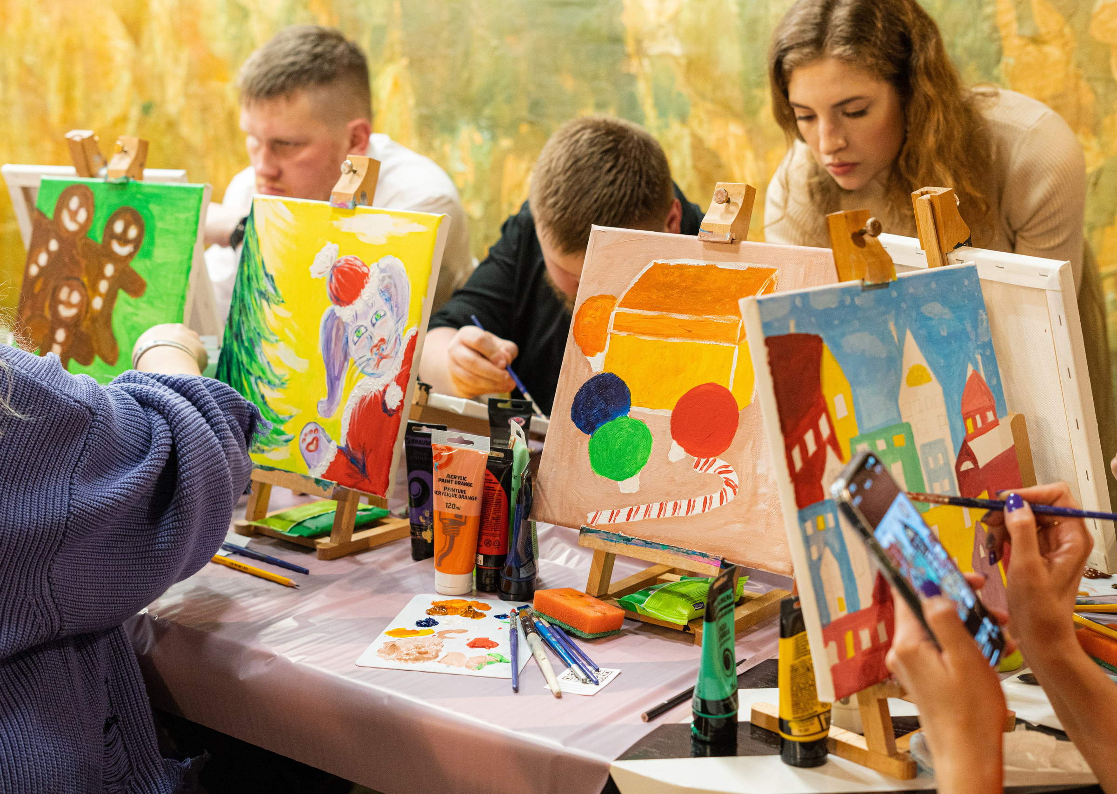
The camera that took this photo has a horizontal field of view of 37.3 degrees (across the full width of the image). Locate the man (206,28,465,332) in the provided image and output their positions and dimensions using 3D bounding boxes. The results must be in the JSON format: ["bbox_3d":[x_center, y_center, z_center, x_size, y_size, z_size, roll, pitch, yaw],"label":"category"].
[{"bbox_3d":[-0.305,0.102,2.469,0.520,1.280,0.680,9,15,32],"label":"man"}]

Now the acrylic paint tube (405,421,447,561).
[{"bbox_3d":[-0.142,0.102,1.792,0.054,0.148,0.035,8,15,29],"label":"acrylic paint tube"}]

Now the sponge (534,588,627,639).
[{"bbox_3d":[0.021,0.210,1.607,0.045,0.025,0.089,-8,16,-34],"label":"sponge"}]

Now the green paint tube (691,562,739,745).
[{"bbox_3d":[0.132,0.211,1.347,0.038,0.137,0.057,7,14,27],"label":"green paint tube"}]

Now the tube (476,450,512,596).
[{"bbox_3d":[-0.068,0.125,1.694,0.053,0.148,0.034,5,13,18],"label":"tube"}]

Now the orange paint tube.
[{"bbox_3d":[-0.104,0.118,1.687,0.063,0.164,0.040,5,14,19],"label":"orange paint tube"}]

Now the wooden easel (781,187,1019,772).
[{"bbox_3d":[0.271,0.067,1.338,0.165,0.424,0.175,-12,18,-43],"label":"wooden easel"}]

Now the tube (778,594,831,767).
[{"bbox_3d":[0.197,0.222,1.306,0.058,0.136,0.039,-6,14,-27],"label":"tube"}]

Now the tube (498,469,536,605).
[{"bbox_3d":[-0.038,0.137,1.673,0.039,0.134,0.055,5,13,18],"label":"tube"}]

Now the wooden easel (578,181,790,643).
[{"bbox_3d":[0.135,0.006,1.601,0.165,0.424,0.175,10,16,35],"label":"wooden easel"}]

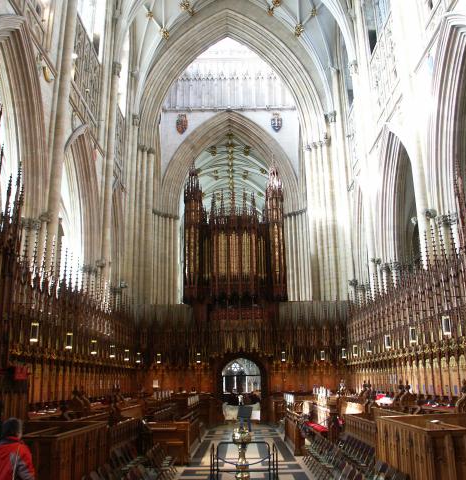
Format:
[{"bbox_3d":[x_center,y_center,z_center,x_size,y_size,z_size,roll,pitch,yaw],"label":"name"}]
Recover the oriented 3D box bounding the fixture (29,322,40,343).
[{"bbox_3d":[-5.242,2.451,13.706,0.190,0.500,0.190,-1,-15,1],"label":"fixture"}]

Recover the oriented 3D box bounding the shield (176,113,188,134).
[{"bbox_3d":[-5.335,-12.144,54.044,1.236,2.562,0.200,-1,-15,1],"label":"shield"}]

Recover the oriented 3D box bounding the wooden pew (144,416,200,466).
[{"bbox_3d":[-1.940,6.938,18.454,1.350,1.140,6.000,-1,-15,1],"label":"wooden pew"}]

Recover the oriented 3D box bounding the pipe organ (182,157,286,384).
[{"bbox_3d":[0.130,2.303,34.607,6.500,15.400,3.400,-1,-15,1],"label":"pipe organ"}]

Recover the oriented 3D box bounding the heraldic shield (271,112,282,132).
[{"bbox_3d":[4.539,-12.267,53.945,1.042,2.373,0.200,-1,-15,1],"label":"heraldic shield"}]

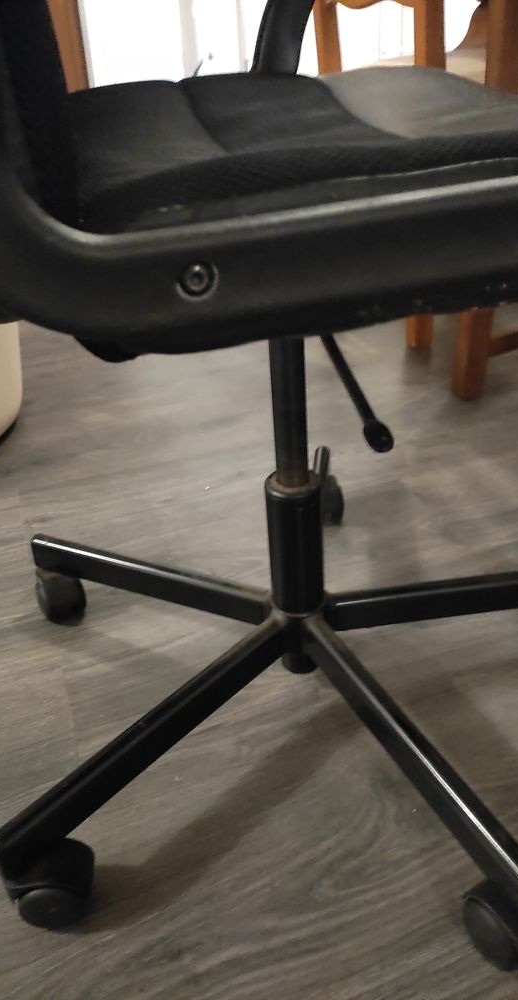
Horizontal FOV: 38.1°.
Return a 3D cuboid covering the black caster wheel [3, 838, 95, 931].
[{"bbox_3d":[-0.156,0.291,0.568,0.062,0.060,0.047,-4,32,-1],"label":"black caster wheel"}]

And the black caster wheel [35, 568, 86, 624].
[{"bbox_3d":[-0.229,0.112,0.858,0.047,0.060,0.062,-12,33,-13],"label":"black caster wheel"}]

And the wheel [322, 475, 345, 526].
[{"bbox_3d":[0.088,0.008,0.991,0.047,0.060,0.062,-9,32,-8],"label":"wheel"}]

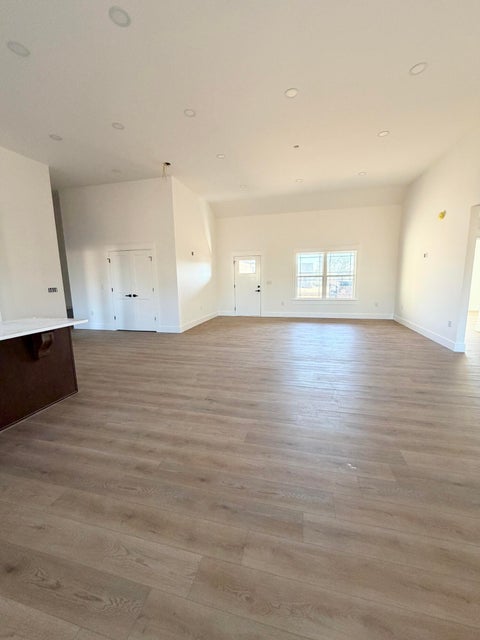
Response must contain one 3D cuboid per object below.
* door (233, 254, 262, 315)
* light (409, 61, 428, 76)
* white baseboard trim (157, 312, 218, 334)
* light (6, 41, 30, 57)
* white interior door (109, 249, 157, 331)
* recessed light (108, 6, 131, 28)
[{"bbox_3d":[0.281,-1.113,8.727,0.905,2.030,0.050,1,10,14],"label":"door"},{"bbox_3d":[2.018,-2.833,2.919,0.178,0.030,0.178,1,10,14],"label":"light"},{"bbox_3d":[-1.383,0.020,7.863,0.591,0.140,2.813,1,10,14],"label":"white baseboard trim"},{"bbox_3d":[-2.193,-2.699,2.572,0.178,0.030,0.178,1,10,14],"label":"light"},{"bbox_3d":[-2.727,-0.721,6.651,1.220,2.030,0.050,1,10,14],"label":"white interior door"},{"bbox_3d":[-1.054,-2.671,2.279,0.178,0.030,0.178,-1,9,0],"label":"recessed light"}]

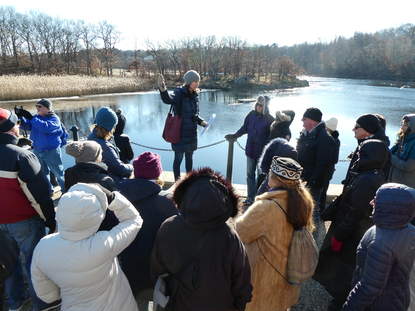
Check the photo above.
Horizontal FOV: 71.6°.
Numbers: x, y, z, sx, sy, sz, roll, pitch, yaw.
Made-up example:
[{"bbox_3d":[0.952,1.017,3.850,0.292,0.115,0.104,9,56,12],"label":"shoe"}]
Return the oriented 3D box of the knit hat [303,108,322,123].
[{"bbox_3d":[1.247,-0.473,3.400,0.230,0.170,0.190,5,17,17],"label":"knit hat"}]

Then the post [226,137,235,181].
[{"bbox_3d":[0.368,0.096,4.600,0.110,0.800,0.110,0,16,0],"label":"post"}]

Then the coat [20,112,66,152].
[{"bbox_3d":[-2.566,-0.376,4.500,0.600,0.640,0.500,-8,18,-26],"label":"coat"}]

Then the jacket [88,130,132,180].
[{"bbox_3d":[-1.100,0.068,3.298,0.450,0.800,0.520,-14,21,-40],"label":"jacket"}]

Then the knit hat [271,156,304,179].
[{"bbox_3d":[0.500,0.082,1.820,0.190,0.130,0.200,-12,34,-36],"label":"knit hat"}]

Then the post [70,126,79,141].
[{"bbox_3d":[-2.220,-0.100,4.912,0.140,0.800,0.140,0,16,0],"label":"post"}]

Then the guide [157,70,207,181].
[{"bbox_3d":[-0.367,-0.436,4.457,0.620,1.690,0.550,8,18,27],"label":"guide"}]

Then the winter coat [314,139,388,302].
[{"bbox_3d":[1.235,0.543,2.519,0.540,1.380,0.480,-11,19,-33],"label":"winter coat"}]

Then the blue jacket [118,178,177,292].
[{"bbox_3d":[-0.480,0.672,2.432,0.550,1.000,0.400,5,17,17],"label":"blue jacket"}]

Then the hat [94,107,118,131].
[{"bbox_3d":[-1.124,-0.412,3.200,0.230,0.240,0.250,0,16,0],"label":"hat"}]

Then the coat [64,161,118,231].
[{"bbox_3d":[-0.943,0.431,2.392,0.520,0.800,0.380,12,20,36],"label":"coat"}]

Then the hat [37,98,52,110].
[{"bbox_3d":[-2.437,-0.763,4.300,0.220,0.160,0.190,-4,17,-14],"label":"hat"}]

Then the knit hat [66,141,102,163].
[{"bbox_3d":[-0.984,-0.032,2.300,0.220,0.200,0.290,13,21,38],"label":"knit hat"}]

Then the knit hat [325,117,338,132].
[{"bbox_3d":[1.743,-0.437,4.050,0.210,0.200,0.200,4,17,14],"label":"knit hat"}]

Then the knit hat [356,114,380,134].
[{"bbox_3d":[1.598,-0.307,2.850,0.240,0.185,0.200,7,18,24],"label":"knit hat"}]

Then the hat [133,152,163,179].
[{"bbox_3d":[-0.477,0.080,2.300,0.210,0.200,0.230,0,16,0],"label":"hat"}]

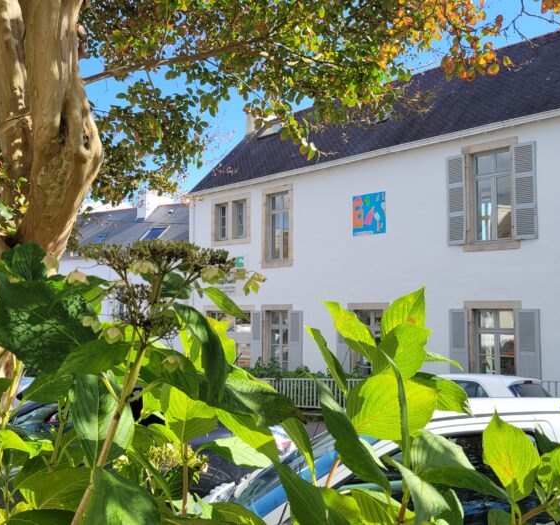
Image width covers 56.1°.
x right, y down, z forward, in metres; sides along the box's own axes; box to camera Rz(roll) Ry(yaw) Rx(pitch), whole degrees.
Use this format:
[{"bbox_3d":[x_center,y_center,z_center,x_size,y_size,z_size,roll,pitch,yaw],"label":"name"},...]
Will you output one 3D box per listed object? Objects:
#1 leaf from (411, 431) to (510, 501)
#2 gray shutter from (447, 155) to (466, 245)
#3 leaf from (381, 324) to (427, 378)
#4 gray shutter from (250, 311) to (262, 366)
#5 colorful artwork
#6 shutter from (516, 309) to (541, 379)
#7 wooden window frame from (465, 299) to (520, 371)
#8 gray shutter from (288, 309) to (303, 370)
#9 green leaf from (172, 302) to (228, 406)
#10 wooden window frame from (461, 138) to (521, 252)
[{"bbox_3d":[0.269,0.301,0.780,0.151,0.104,0.070,-2,-7,19],"label":"leaf"},{"bbox_3d":[4.460,-1.576,13.321,0.458,2.296,0.050,-5,-8,40],"label":"gray shutter"},{"bbox_3d":[0.197,0.141,0.840,0.086,0.091,0.050,-1,-6,13],"label":"leaf"},{"bbox_3d":[-0.801,2.654,17.260,0.464,2.096,0.050,-5,-8,40],"label":"gray shutter"},{"bbox_3d":[2.528,-1.365,14.954,1.058,1.174,0.030,-5,-8,40],"label":"colorful artwork"},{"bbox_3d":[5.649,2.122,11.878,0.477,2.109,0.050,-5,-8,40],"label":"shutter"},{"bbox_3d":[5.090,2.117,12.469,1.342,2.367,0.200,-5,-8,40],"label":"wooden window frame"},{"bbox_3d":[0.486,2.549,16.185,0.471,2.096,0.050,-5,-8,40],"label":"gray shutter"},{"bbox_3d":[-0.122,0.139,0.800,0.084,0.152,0.060,2,-6,-8],"label":"green leaf"},{"bbox_3d":[5.153,-1.623,12.860,1.355,2.690,0.200,-5,-8,40],"label":"wooden window frame"}]

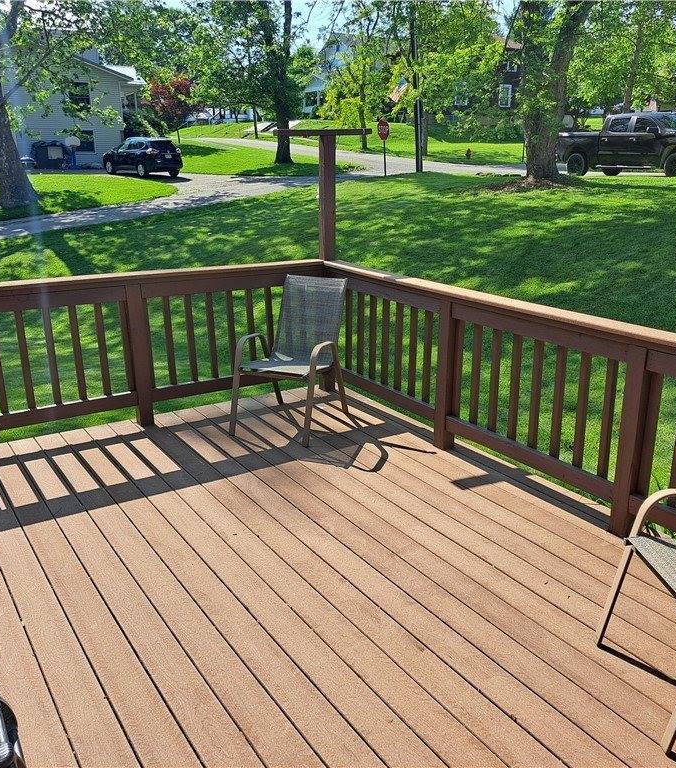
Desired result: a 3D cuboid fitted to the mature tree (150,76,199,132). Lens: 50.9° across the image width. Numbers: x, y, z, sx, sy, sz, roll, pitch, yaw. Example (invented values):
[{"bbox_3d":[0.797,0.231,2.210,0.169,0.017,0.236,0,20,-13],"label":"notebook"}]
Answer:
[{"bbox_3d":[-10.000,-16.450,43.022,3.200,3.900,3.200,0,18,0],"label":"mature tree"}]

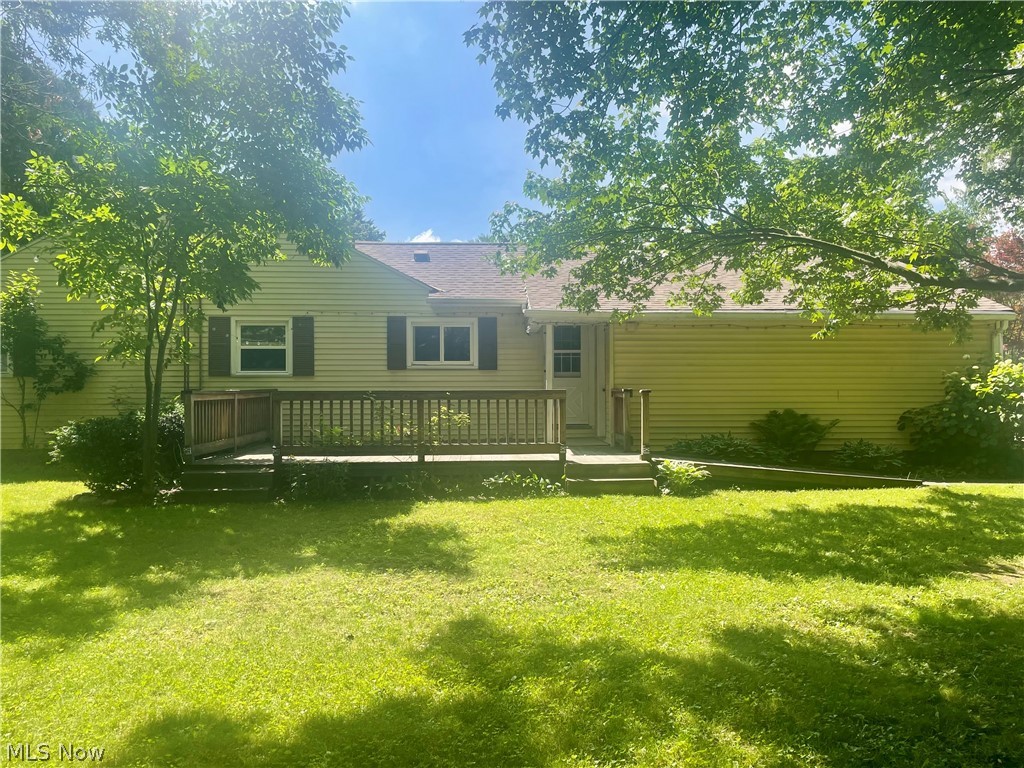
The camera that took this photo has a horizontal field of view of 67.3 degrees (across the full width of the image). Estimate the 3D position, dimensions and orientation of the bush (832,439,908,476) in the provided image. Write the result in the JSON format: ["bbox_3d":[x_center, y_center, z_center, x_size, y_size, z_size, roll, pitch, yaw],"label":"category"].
[{"bbox_3d":[5.470,1.112,11.800,1.080,0.520,0.850,0,0,-1],"label":"bush"}]

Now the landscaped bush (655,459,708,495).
[{"bbox_3d":[2.088,1.133,9.420,0.680,0.440,0.600,0,0,-1],"label":"landscaped bush"}]

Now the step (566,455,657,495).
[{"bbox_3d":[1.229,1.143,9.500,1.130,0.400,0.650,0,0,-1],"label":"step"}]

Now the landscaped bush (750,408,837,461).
[{"bbox_3d":[4.429,0.810,12.100,1.400,0.850,1.100,0,0,-1],"label":"landscaped bush"}]

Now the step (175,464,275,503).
[{"bbox_3d":[-3.514,1.216,9.400,1.180,0.420,0.650,0,0,-1],"label":"step"}]

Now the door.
[{"bbox_3d":[1.088,-0.274,14.550,0.840,2.000,0.080,0,0,-1],"label":"door"}]

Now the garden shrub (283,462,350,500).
[{"bbox_3d":[-2.402,1.198,9.450,0.830,0.460,0.550,0,0,-1],"label":"garden shrub"}]

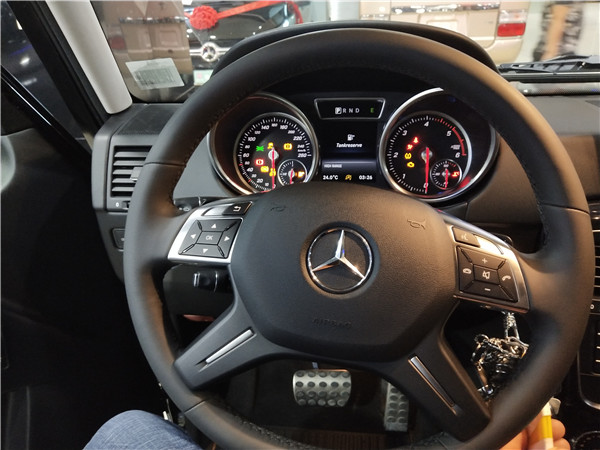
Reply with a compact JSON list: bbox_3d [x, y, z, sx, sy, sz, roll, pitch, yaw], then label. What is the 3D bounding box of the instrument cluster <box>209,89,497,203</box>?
[{"bbox_3d":[0.060,-0.096,0.645,0.343,0.132,0.070,1,4,8],"label":"instrument cluster"}]

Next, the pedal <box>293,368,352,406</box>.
[{"bbox_3d":[0.043,0.307,0.980,0.109,0.063,0.030,1,5,8],"label":"pedal"}]

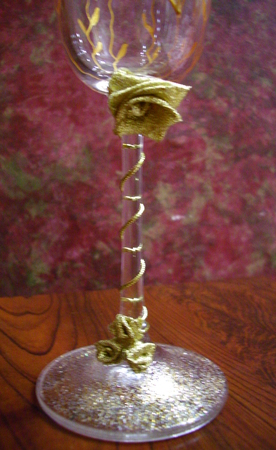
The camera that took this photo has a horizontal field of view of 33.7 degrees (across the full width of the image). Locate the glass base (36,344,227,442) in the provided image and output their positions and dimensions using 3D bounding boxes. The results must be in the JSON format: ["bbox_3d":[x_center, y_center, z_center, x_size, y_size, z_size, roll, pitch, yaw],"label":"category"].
[{"bbox_3d":[-0.002,0.059,0.184,0.076,0.013,0.076,0,7,0],"label":"glass base"}]

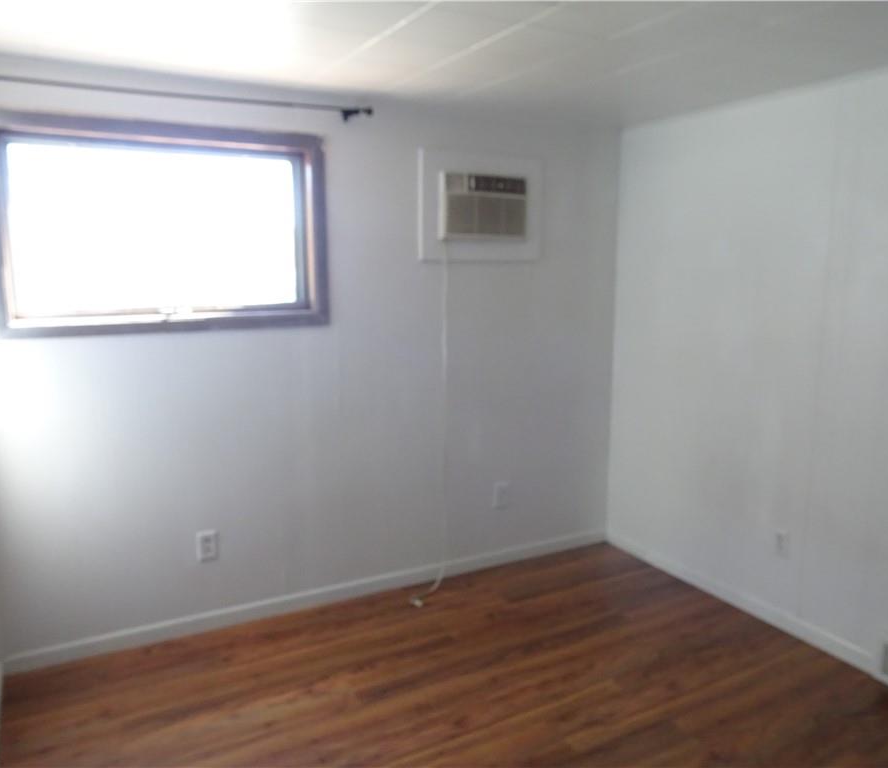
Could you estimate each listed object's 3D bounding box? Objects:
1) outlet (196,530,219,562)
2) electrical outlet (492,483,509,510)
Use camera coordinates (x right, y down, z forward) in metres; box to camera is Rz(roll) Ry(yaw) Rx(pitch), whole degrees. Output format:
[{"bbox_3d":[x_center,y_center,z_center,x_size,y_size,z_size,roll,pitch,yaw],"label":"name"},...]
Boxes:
[{"bbox_3d":[-0.938,0.644,2.815,0.073,0.118,0.012,-5,10,-27],"label":"outlet"},{"bbox_3d":[0.279,0.544,3.446,0.073,0.118,0.012,-5,10,-27],"label":"electrical outlet"}]

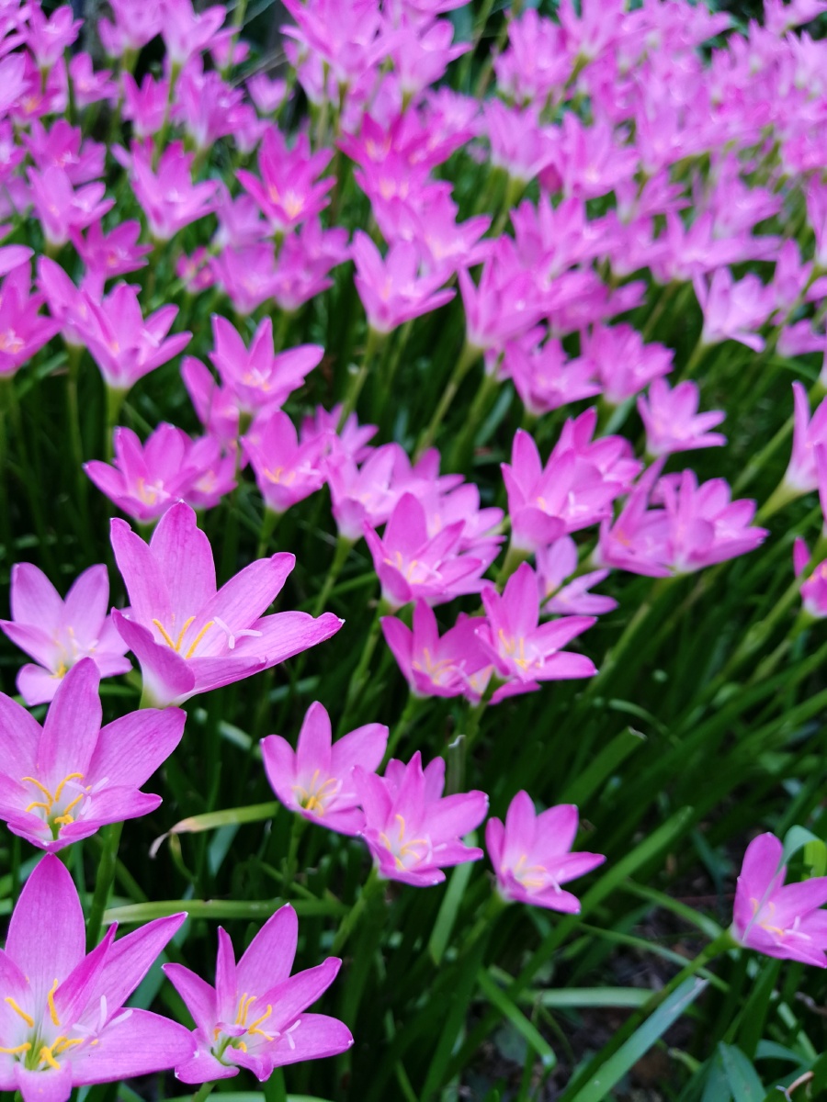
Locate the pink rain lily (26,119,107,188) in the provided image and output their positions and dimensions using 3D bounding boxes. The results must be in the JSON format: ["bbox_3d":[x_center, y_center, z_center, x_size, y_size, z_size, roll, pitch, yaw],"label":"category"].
[{"bbox_3d":[-0.296,-0.334,0.735,0.064,0.047,0.064,-8,43,-27],"label":"pink rain lily"}]

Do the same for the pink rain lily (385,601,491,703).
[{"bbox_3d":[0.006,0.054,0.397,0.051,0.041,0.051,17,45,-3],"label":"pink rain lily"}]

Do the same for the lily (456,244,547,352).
[{"bbox_3d":[0.046,-0.148,0.520,0.060,0.052,0.060,-4,43,-27],"label":"lily"}]

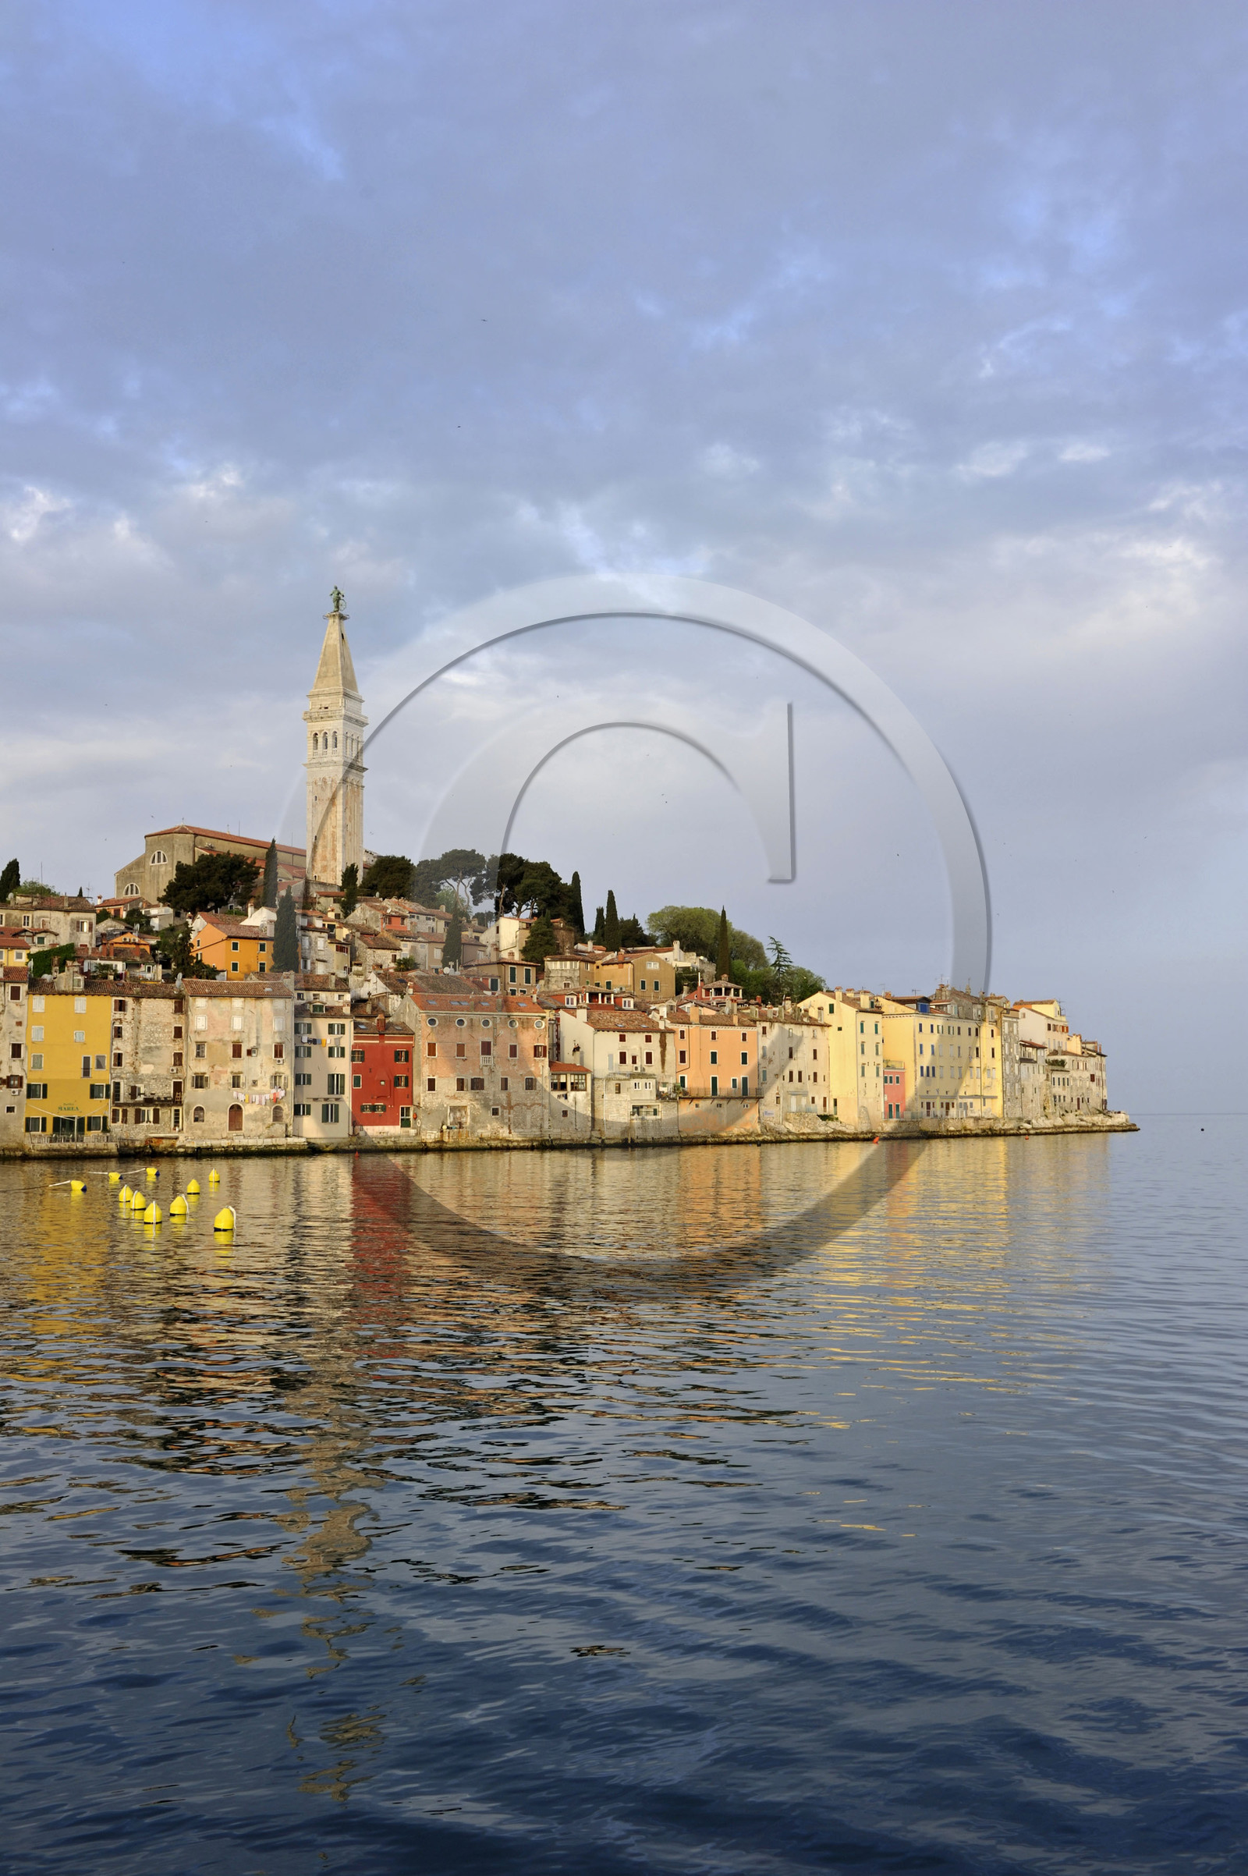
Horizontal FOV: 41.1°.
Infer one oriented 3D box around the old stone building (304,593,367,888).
[{"bbox_3d":[-54.200,-37.162,313.941,8.600,58.540,8.600,-3,-7,22],"label":"old stone building"}]

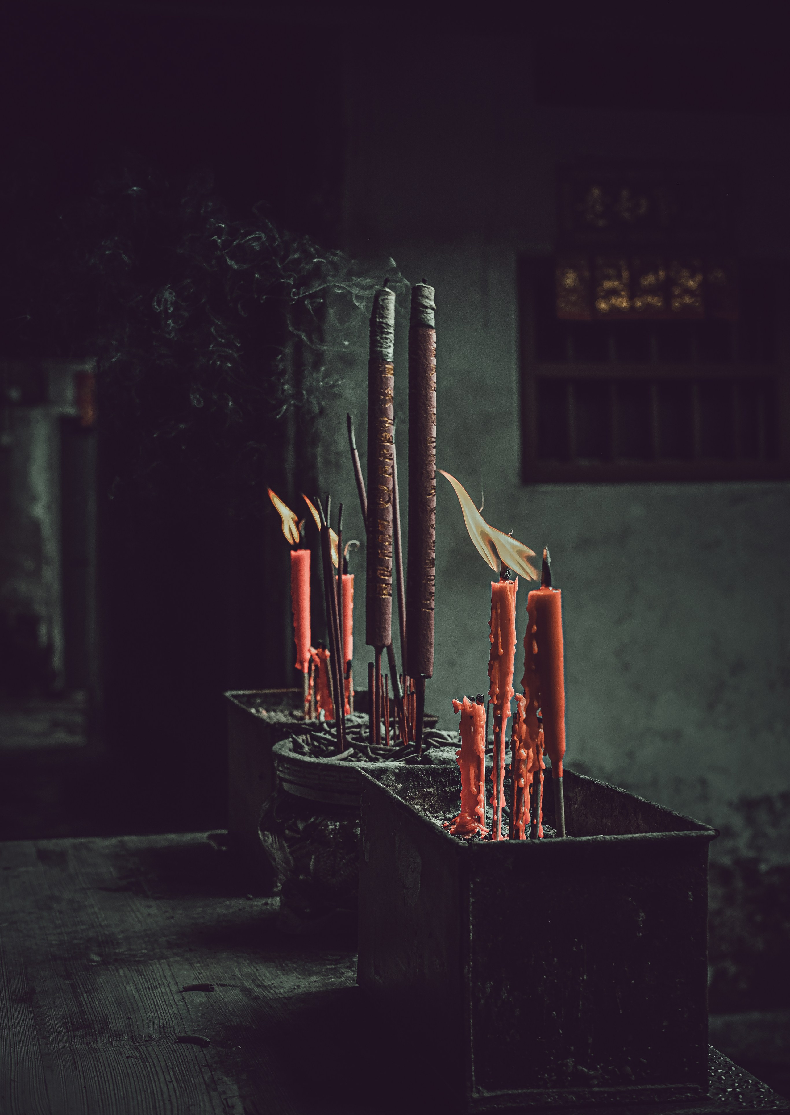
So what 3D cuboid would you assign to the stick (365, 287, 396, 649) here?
[{"bbox_3d":[-0.012,-0.083,1.620,0.024,0.335,0.024,1,3,0],"label":"stick"}]

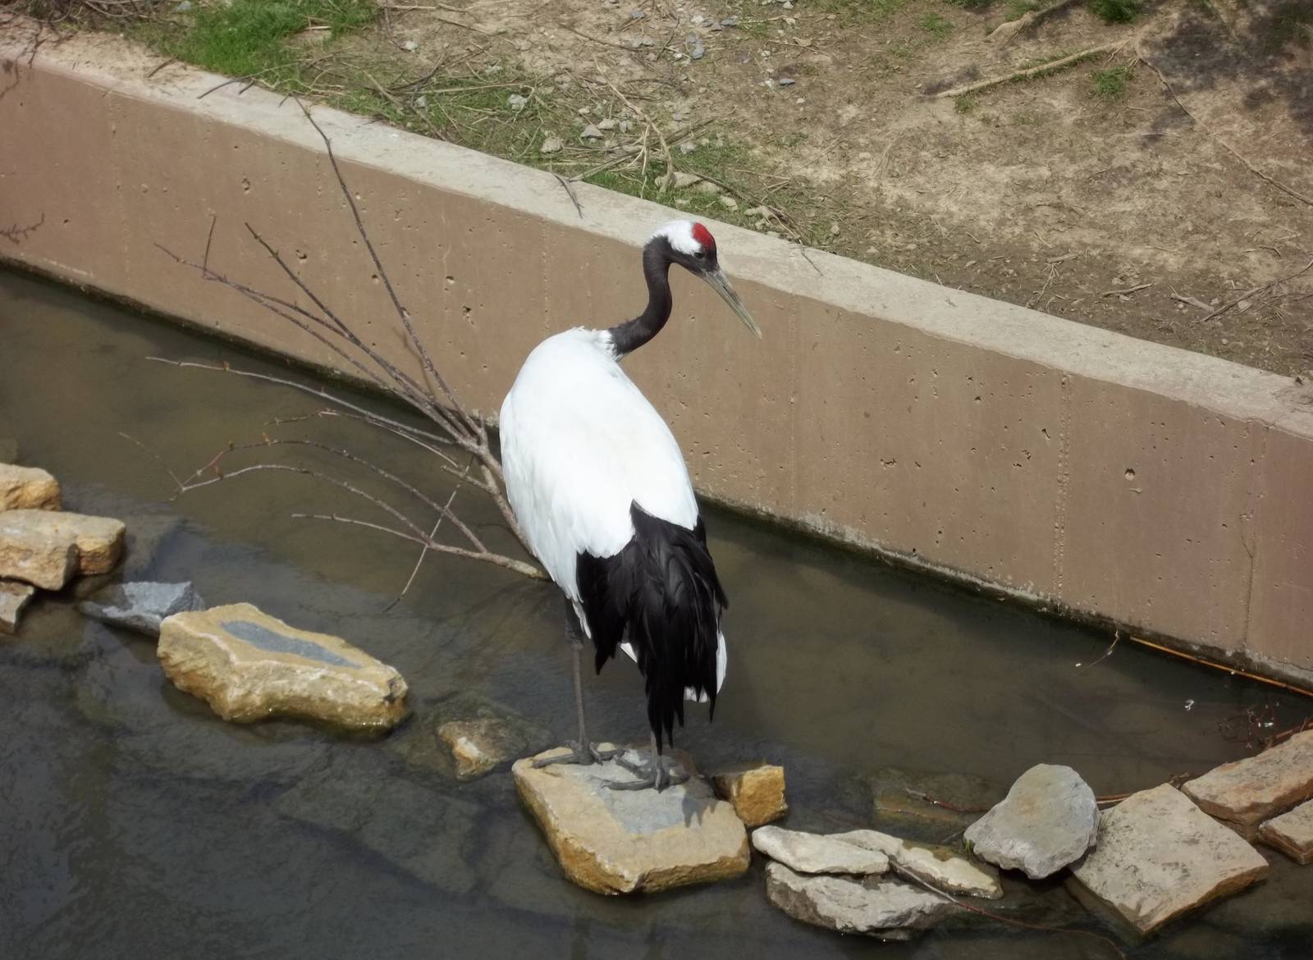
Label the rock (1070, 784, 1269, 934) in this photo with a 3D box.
[{"bbox_3d":[0.931,0.689,6.619,0.310,0.075,0.265,-20,35,-30],"label":"rock"}]

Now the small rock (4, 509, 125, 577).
[{"bbox_3d":[-1.248,0.137,7.648,0.260,0.090,0.170,3,30,7],"label":"small rock"}]

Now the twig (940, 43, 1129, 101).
[{"bbox_3d":[0.860,-0.934,8.320,0.530,0.045,0.035,-16,32,-26],"label":"twig"}]

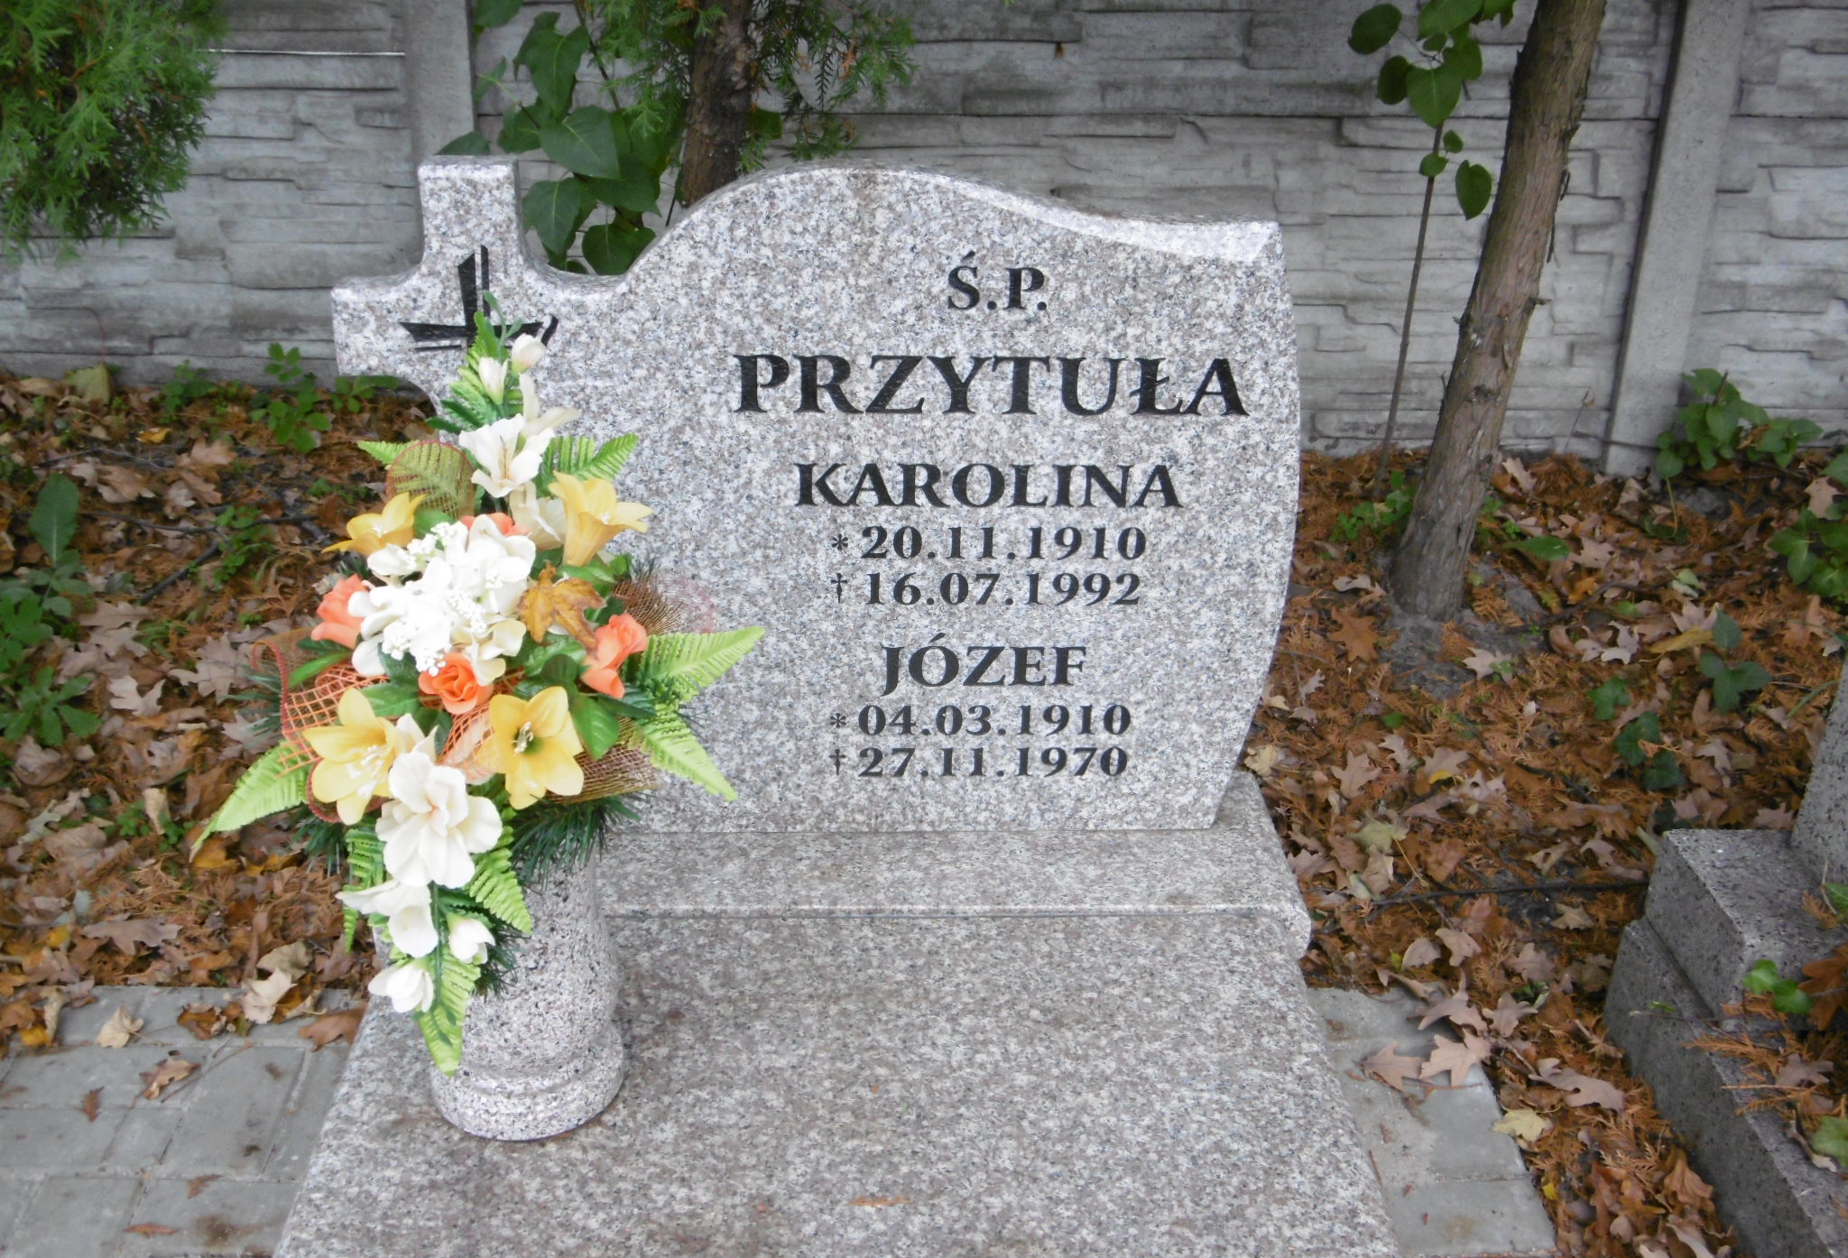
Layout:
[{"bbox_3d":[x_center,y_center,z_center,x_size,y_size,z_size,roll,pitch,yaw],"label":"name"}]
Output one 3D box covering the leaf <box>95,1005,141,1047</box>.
[{"bbox_3d":[-0.843,0.418,2.124,0.045,0.020,0.060,3,27,4],"label":"leaf"}]

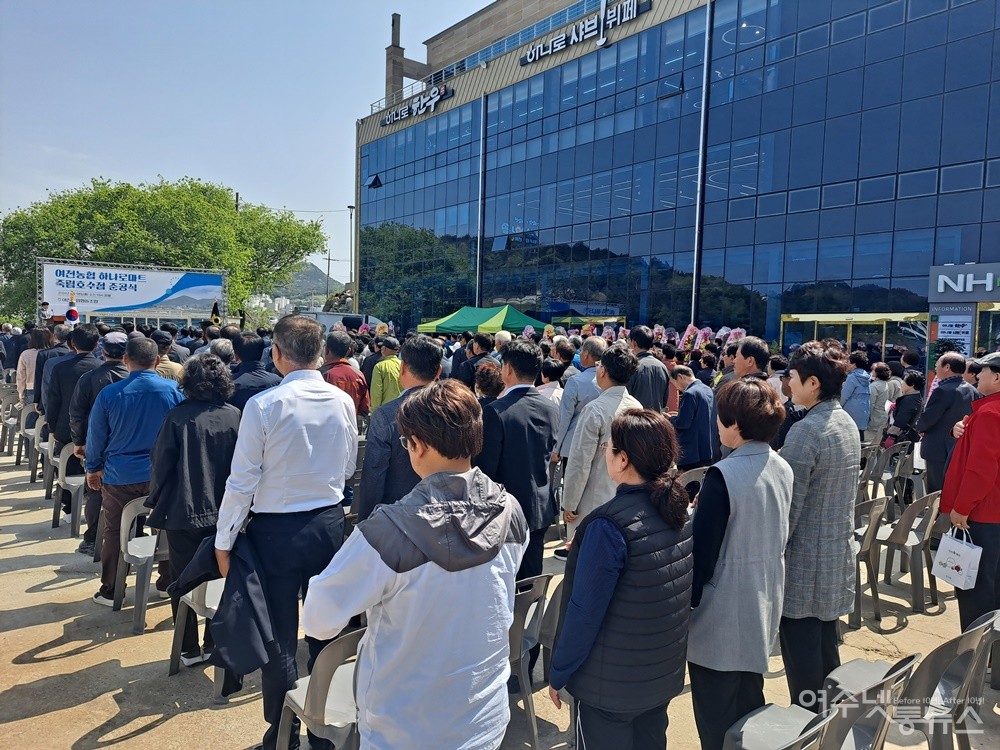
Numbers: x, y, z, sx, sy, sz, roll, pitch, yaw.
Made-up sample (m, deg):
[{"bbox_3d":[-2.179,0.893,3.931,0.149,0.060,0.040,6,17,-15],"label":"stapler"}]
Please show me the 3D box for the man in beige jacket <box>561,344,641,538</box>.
[{"bbox_3d":[0.589,0.665,3.862,0.520,1.690,0.340,-1,4,-40],"label":"man in beige jacket"}]

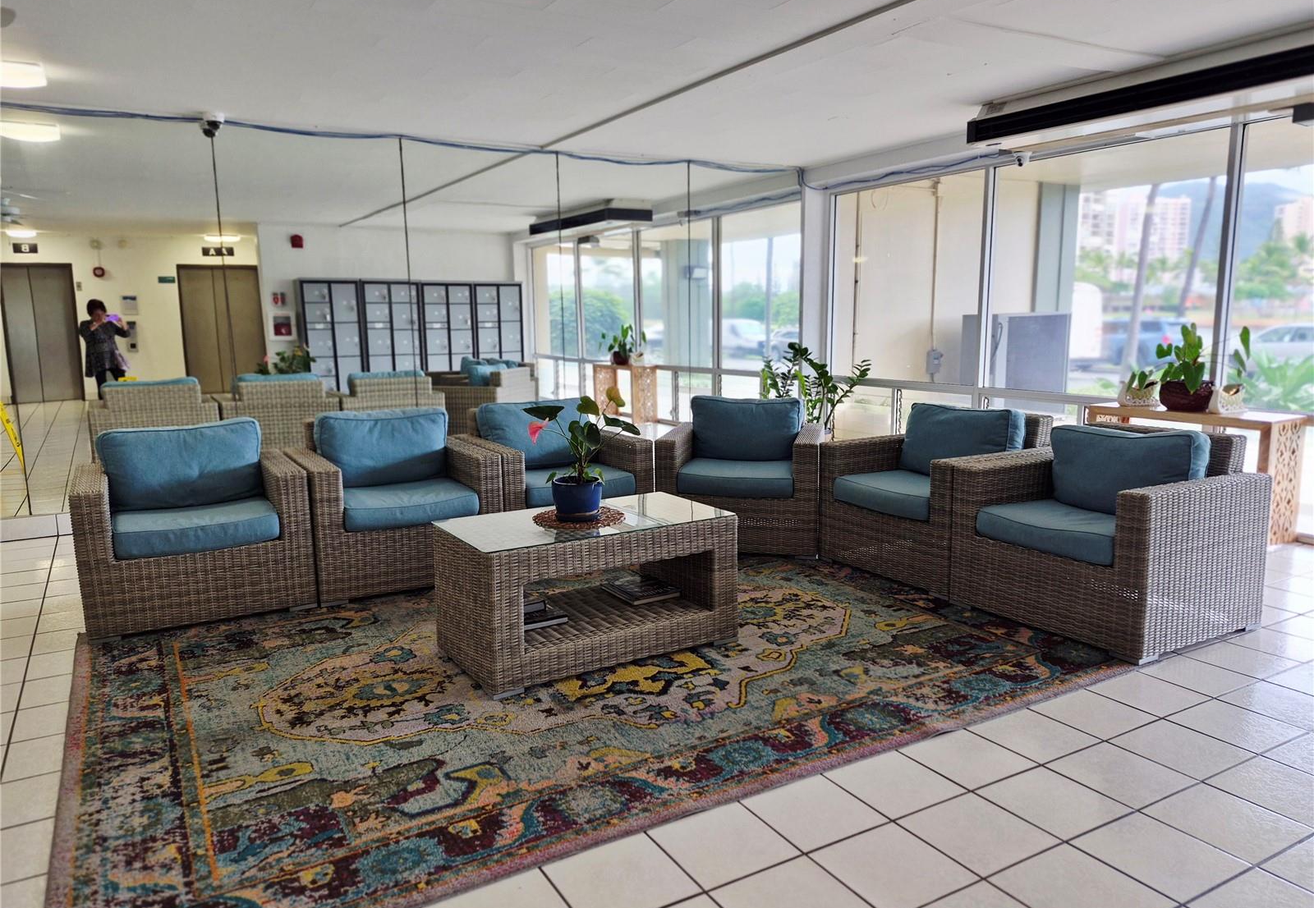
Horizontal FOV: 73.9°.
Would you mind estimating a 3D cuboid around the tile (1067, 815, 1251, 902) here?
[{"bbox_3d":[1.275,1.024,2.221,0.302,0.012,0.302,-6,10,-29],"label":"tile"}]

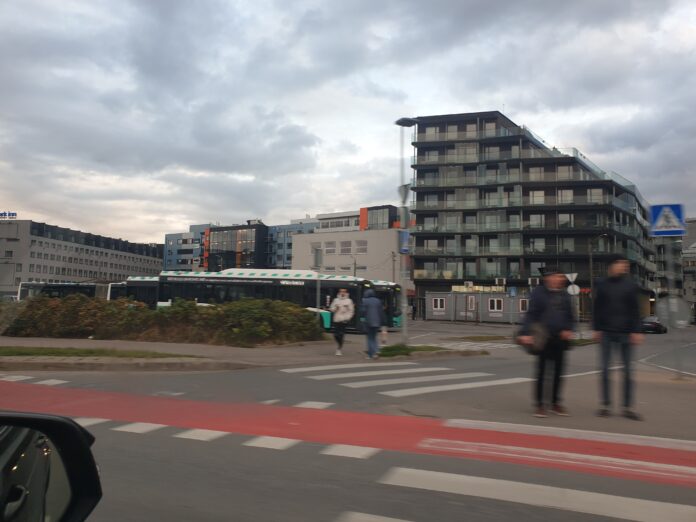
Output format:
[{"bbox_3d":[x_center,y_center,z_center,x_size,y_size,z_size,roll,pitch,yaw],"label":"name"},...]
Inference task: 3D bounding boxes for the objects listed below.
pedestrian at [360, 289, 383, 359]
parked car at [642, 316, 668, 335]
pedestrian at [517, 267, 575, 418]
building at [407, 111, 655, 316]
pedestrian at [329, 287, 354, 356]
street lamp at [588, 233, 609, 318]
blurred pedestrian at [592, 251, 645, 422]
[{"bbox_3d":[0.571,1.518,12.700,0.520,1.690,0.400,1,-5,6],"label":"pedestrian"},{"bbox_3d":[20.900,4.225,36.100,1.800,1.450,4.300,-3,-7,40],"label":"parked car"},{"bbox_3d":[2.191,0.899,5.800,0.560,1.670,0.400,2,-5,-12],"label":"pedestrian"},{"bbox_3d":[25.696,-5.050,76.253,29.000,27.400,22.000,0,-5,17],"label":"building"},{"bbox_3d":[-0.160,1.518,12.900,0.550,1.670,0.400,2,-5,-3],"label":"pedestrian"},{"bbox_3d":[25.395,2.071,53.000,1.900,9.000,0.350,1,-5,6],"label":"street lamp"},{"bbox_3d":[3.027,0.845,5.850,0.540,1.820,0.380,2,-5,-12],"label":"blurred pedestrian"}]

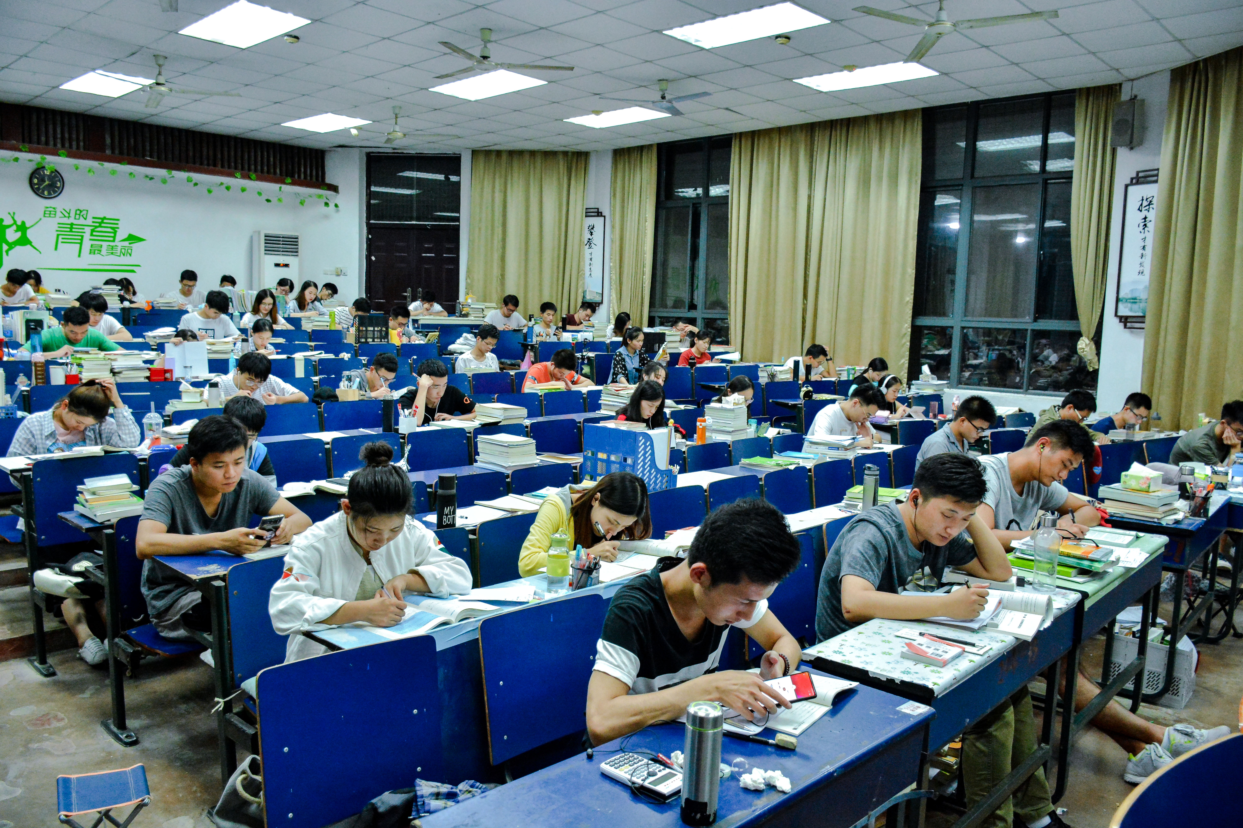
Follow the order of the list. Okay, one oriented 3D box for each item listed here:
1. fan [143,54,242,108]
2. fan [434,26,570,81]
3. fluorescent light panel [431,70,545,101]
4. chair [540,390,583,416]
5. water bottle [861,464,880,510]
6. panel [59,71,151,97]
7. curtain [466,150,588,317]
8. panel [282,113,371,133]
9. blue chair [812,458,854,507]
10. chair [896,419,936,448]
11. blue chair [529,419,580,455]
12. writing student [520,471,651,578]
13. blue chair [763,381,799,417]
[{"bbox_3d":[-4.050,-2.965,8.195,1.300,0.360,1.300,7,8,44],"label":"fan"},{"bbox_3d":[-0.981,-2.780,7.094,1.230,0.320,1.150,1,6,-3],"label":"fan"},{"bbox_3d":[-1.291,-3.162,8.945,1.190,0.060,0.590,7,8,43],"label":"fluorescent light panel"},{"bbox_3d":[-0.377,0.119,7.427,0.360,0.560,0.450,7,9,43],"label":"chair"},{"bbox_3d":[1.156,0.341,4.304,0.073,0.234,0.075,7,8,43],"label":"water bottle"},{"bbox_3d":[-5.069,-3.281,9.229,1.190,0.060,0.590,7,8,43],"label":"panel"},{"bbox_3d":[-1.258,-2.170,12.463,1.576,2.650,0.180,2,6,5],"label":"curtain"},{"bbox_3d":[-3.489,-3.453,11.007,1.200,0.080,0.600,7,8,43],"label":"panel"},{"bbox_3d":[1.411,0.695,5.621,0.420,0.790,0.470,7,8,43],"label":"blue chair"},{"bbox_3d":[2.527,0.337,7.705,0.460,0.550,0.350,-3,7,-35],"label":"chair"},{"bbox_3d":[-0.342,0.459,6.432,0.420,0.790,0.470,7,8,43],"label":"blue chair"},{"bbox_3d":[-0.139,0.703,3.629,0.620,1.000,0.620,7,8,43],"label":"writing student"},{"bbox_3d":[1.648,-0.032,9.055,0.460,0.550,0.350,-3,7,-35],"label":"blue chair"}]

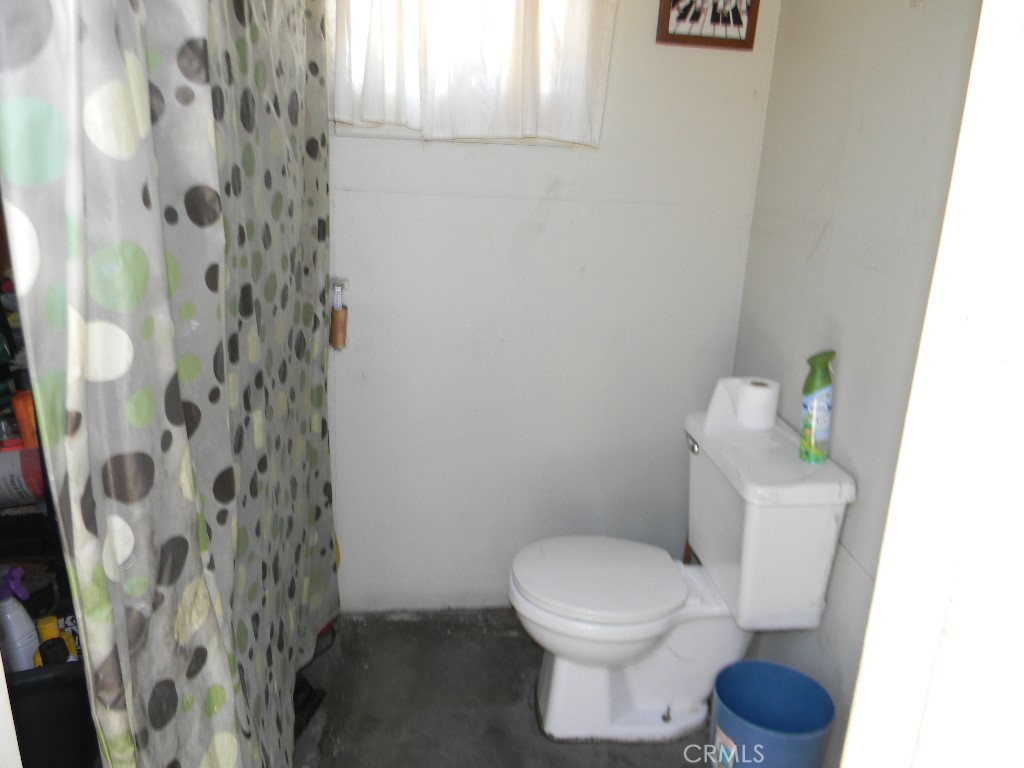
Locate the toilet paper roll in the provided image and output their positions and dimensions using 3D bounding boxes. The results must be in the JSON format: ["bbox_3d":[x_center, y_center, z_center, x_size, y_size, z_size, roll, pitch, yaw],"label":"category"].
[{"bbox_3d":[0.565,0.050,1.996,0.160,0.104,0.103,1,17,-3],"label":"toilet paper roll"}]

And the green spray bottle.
[{"bbox_3d":[0.660,0.053,1.778,0.063,0.235,0.060,11,19,27],"label":"green spray bottle"}]

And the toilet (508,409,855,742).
[{"bbox_3d":[0.337,0.478,1.978,0.690,0.718,0.445,1,17,-3],"label":"toilet"}]

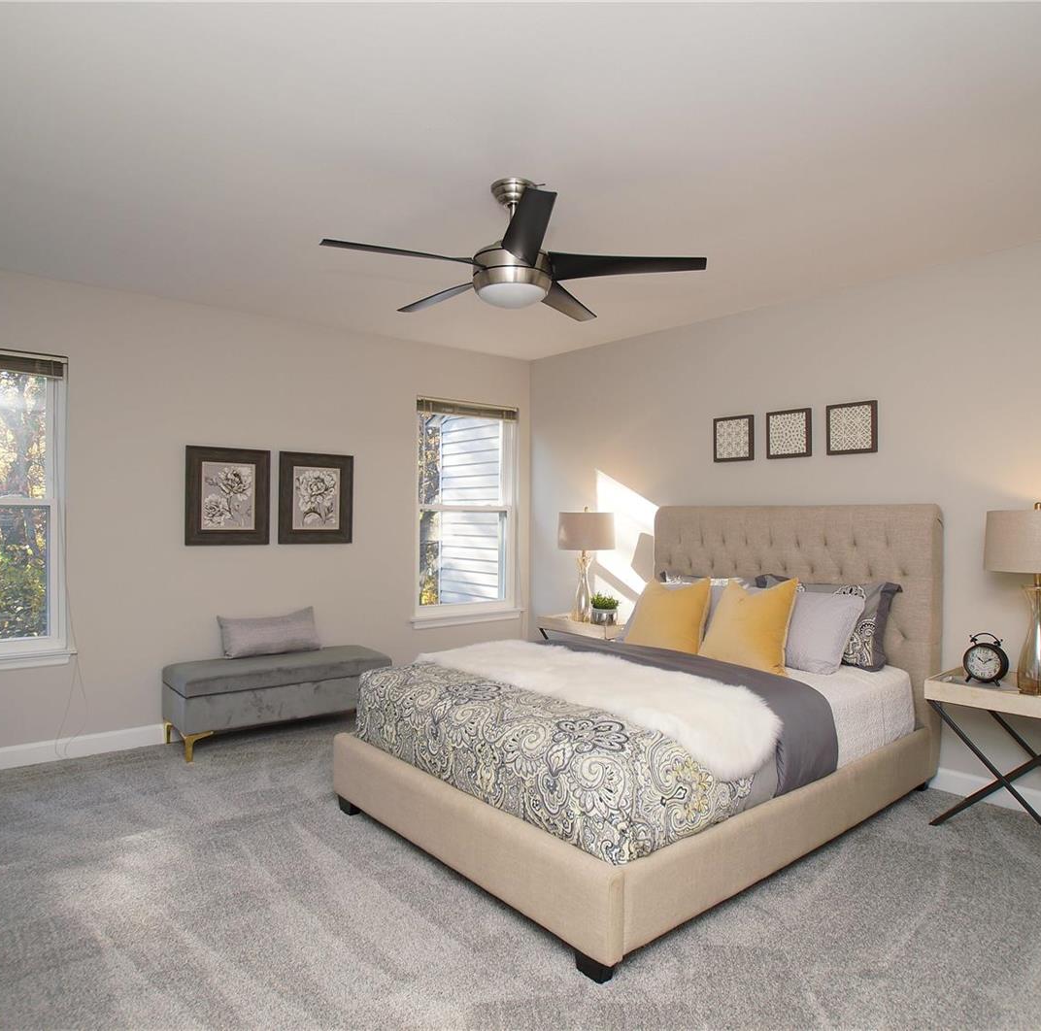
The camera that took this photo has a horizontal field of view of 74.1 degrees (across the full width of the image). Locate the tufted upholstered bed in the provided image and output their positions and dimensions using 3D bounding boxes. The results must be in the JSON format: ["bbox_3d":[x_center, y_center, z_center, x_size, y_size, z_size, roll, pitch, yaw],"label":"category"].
[{"bbox_3d":[0.574,0.598,3.087,2.130,1.320,1.610,1,-1,-40],"label":"tufted upholstered bed"}]

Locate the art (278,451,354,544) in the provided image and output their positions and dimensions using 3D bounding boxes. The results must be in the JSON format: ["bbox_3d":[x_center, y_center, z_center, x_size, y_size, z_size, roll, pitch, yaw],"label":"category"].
[{"bbox_3d":[-1.275,-0.101,4.311,0.467,0.561,0.028,1,0,-36],"label":"art"}]

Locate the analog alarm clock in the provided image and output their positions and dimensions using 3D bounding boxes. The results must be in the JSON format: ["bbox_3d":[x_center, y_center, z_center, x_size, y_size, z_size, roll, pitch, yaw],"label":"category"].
[{"bbox_3d":[1.933,0.591,2.873,0.065,0.220,0.160,1,-1,-33],"label":"analog alarm clock"}]

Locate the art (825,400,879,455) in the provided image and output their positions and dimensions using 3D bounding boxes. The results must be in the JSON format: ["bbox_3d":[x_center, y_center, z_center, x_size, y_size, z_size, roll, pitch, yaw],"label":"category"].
[{"bbox_3d":[1.700,-0.442,3.531,0.028,0.257,0.254,1,0,-43],"label":"art"}]

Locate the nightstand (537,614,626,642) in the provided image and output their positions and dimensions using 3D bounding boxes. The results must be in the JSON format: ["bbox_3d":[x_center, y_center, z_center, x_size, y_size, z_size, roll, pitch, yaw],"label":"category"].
[{"bbox_3d":[0.477,0.971,4.493,0.430,0.600,0.555,1,-1,-42],"label":"nightstand"}]

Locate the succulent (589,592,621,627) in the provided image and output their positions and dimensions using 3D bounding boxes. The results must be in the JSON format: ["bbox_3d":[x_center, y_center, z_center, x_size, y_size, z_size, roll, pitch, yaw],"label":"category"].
[{"bbox_3d":[0.556,0.599,4.399,0.170,0.205,0.170,1,-1,-42],"label":"succulent"}]

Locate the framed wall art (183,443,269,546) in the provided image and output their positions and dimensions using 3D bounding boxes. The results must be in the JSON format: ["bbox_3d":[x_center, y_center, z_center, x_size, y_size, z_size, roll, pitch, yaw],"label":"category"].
[{"bbox_3d":[-1.654,-0.106,3.930,0.455,0.552,0.030,1,-1,-36],"label":"framed wall art"}]

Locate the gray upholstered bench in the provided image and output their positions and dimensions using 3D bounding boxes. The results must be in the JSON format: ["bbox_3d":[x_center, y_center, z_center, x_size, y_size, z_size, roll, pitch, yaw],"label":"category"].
[{"bbox_3d":[-1.370,1.036,3.984,1.140,0.430,0.440,1,-1,-37],"label":"gray upholstered bench"}]

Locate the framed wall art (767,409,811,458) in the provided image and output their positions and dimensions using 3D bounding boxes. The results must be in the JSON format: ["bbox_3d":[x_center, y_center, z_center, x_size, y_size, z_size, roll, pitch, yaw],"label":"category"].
[{"bbox_3d":[1.475,-0.443,3.776,0.028,0.257,0.254,1,0,-43],"label":"framed wall art"}]

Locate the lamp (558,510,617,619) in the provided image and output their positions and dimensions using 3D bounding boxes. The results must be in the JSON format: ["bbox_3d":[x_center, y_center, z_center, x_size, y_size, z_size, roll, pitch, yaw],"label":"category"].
[{"bbox_3d":[0.413,0.321,4.570,0.370,0.756,0.370,0,-1,0],"label":"lamp"}]

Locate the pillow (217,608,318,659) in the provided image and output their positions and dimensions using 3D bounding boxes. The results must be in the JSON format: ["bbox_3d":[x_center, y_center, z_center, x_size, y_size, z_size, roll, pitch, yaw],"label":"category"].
[{"bbox_3d":[-1.465,0.686,4.042,0.507,0.264,0.132,1,-14,-36],"label":"pillow"}]

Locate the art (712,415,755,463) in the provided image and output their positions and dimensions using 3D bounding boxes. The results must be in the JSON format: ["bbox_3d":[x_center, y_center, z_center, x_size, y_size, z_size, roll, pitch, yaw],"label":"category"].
[{"bbox_3d":[1.249,-0.443,4.021,0.028,0.257,0.254,1,0,-43],"label":"art"}]

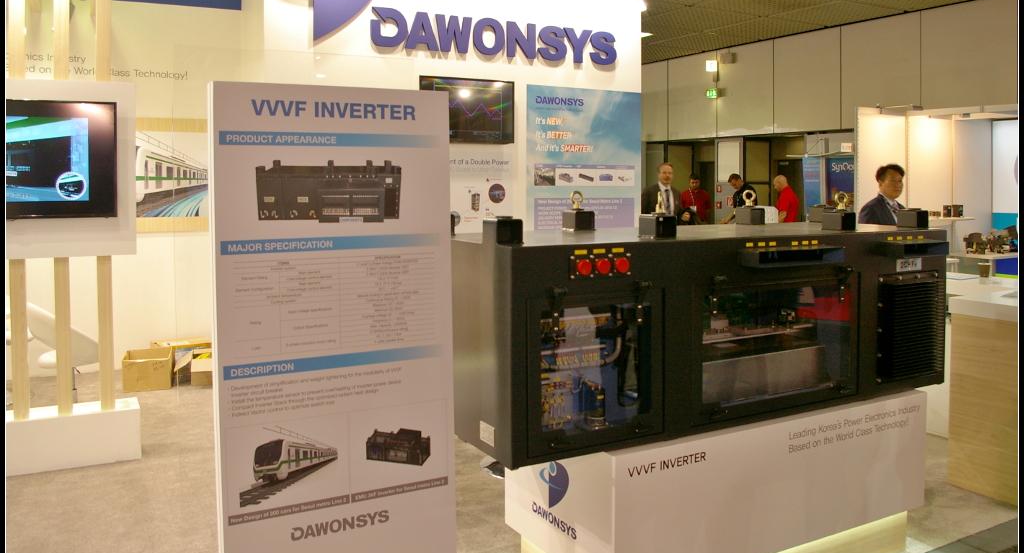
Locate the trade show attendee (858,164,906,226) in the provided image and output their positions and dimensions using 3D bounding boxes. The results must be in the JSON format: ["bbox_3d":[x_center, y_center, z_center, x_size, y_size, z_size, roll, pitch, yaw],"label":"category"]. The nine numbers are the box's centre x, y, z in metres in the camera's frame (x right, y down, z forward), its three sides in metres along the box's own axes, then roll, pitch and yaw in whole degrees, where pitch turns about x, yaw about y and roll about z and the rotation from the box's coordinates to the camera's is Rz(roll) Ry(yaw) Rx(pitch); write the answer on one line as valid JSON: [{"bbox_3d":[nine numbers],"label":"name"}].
[{"bbox_3d":[2.629,0.074,5.475,0.500,1.730,0.310,-2,5,-20],"label":"trade show attendee"}]

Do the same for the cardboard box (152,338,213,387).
[{"bbox_3d":[-2.739,0.688,6.371,0.440,0.280,0.370,-3,6,-30],"label":"cardboard box"}]

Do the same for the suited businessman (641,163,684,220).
[{"bbox_3d":[1.528,-0.252,7.778,0.520,1.790,0.320,-2,5,-14],"label":"suited businessman"}]

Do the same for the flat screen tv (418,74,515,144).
[{"bbox_3d":[-0.406,-1.498,6.961,0.944,0.577,0.070,-3,6,-28],"label":"flat screen tv"}]

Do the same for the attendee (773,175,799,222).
[{"bbox_3d":[3.778,-0.522,10.627,0.350,1.751,0.480,0,5,9],"label":"attendee"}]

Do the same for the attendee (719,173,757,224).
[{"bbox_3d":[3.040,-0.495,10.327,0.450,1.766,0.480,-3,6,-30],"label":"attendee"}]

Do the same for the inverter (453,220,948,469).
[{"bbox_3d":[0.757,0.152,3.130,2.140,0.710,0.760,-3,6,-29],"label":"inverter"}]

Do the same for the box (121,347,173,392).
[{"bbox_3d":[-2.884,0.741,6.100,0.340,0.250,0.380,-2,5,-22],"label":"box"}]

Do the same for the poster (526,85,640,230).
[{"bbox_3d":[0.738,-1.056,7.640,1.342,1.600,0.030,-3,6,-28],"label":"poster"}]

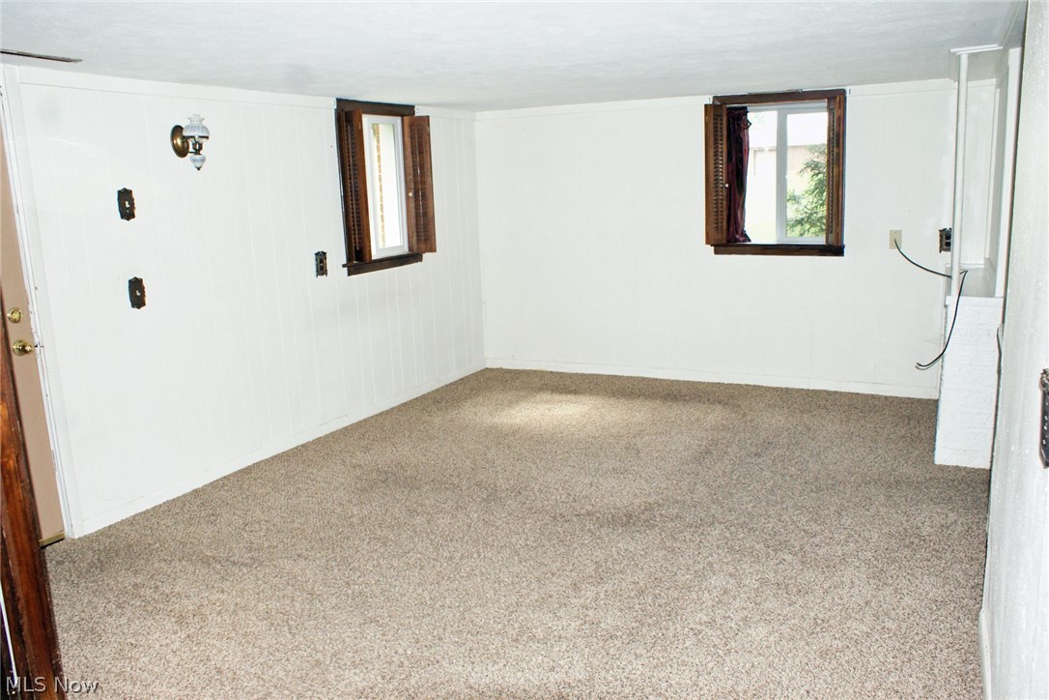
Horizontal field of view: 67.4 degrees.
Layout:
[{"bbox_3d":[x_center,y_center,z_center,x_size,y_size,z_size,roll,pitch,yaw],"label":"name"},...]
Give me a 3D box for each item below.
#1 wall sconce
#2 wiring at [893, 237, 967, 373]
[{"bbox_3d":[-1.664,-1.037,3.945,0.185,0.272,0.125,5,14,29],"label":"wall sconce"},{"bbox_3d":[2.351,-0.302,4.601,0.360,0.580,1.150,4,13,25],"label":"wiring"}]

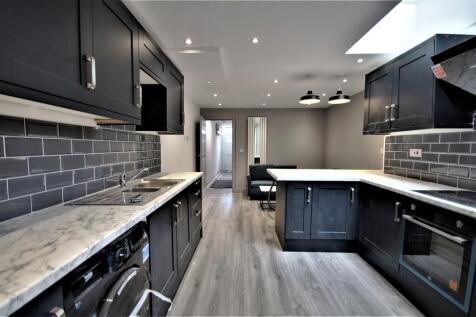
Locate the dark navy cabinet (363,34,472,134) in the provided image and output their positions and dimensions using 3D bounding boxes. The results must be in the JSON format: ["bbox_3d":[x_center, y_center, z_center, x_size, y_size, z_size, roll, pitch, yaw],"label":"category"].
[{"bbox_3d":[1.835,-0.679,2.158,0.310,0.780,0.985,0,3,2],"label":"dark navy cabinet"}]

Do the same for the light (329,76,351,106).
[{"bbox_3d":[1.492,-1.004,2.887,0.320,0.415,0.320,0,3,2],"label":"light"}]

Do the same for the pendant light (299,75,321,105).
[{"bbox_3d":[1.054,-1.005,2.899,0.320,0.415,0.320,0,3,2],"label":"pendant light"}]

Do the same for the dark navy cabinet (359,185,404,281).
[{"bbox_3d":[1.687,0.649,1.986,0.580,0.730,0.650,0,3,2],"label":"dark navy cabinet"}]

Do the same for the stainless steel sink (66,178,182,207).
[{"bbox_3d":[-0.809,0.336,1.724,0.490,0.160,0.985,0,3,2],"label":"stainless steel sink"}]

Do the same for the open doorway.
[{"bbox_3d":[-0.540,-0.052,5.524,0.800,2.030,0.120,0,3,2],"label":"open doorway"}]

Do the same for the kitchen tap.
[{"bbox_3d":[-0.938,0.178,1.826,0.250,0.160,0.130,0,3,-10],"label":"kitchen tap"}]

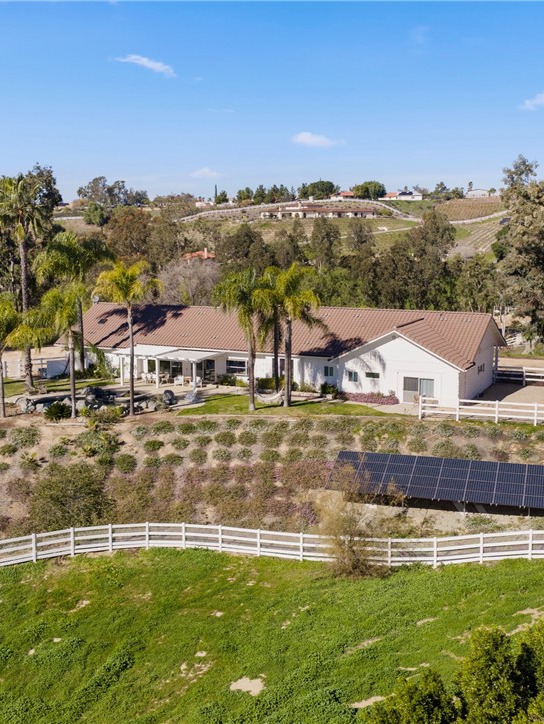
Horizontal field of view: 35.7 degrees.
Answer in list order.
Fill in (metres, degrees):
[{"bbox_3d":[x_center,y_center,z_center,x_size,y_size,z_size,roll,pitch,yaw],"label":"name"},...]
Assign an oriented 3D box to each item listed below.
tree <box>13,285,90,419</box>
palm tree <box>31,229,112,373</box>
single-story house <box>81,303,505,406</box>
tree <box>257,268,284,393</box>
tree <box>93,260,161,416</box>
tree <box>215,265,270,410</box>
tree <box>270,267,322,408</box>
[{"bbox_3d":[-15.049,-0.683,58.569,5.100,9.340,5.000,-3,9,-14],"label":"tree"},{"bbox_3d":[-17.699,-5.253,75.866,6.950,12.950,6.810,-3,9,-13],"label":"palm tree"},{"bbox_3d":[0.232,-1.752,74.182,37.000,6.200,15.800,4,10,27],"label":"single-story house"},{"bbox_3d":[0.326,-2.461,67.014,3.540,9.860,3.460,-1,9,0],"label":"tree"},{"bbox_3d":[-9.886,-1.598,58.978,4.590,10.910,4.490,-2,9,-9],"label":"tree"},{"bbox_3d":[-2.023,-1.531,60.251,4.000,10.220,3.920,-1,9,-2],"label":"tree"},{"bbox_3d":[1.741,-1.936,61.453,3.660,10.560,3.580,0,9,2],"label":"tree"}]

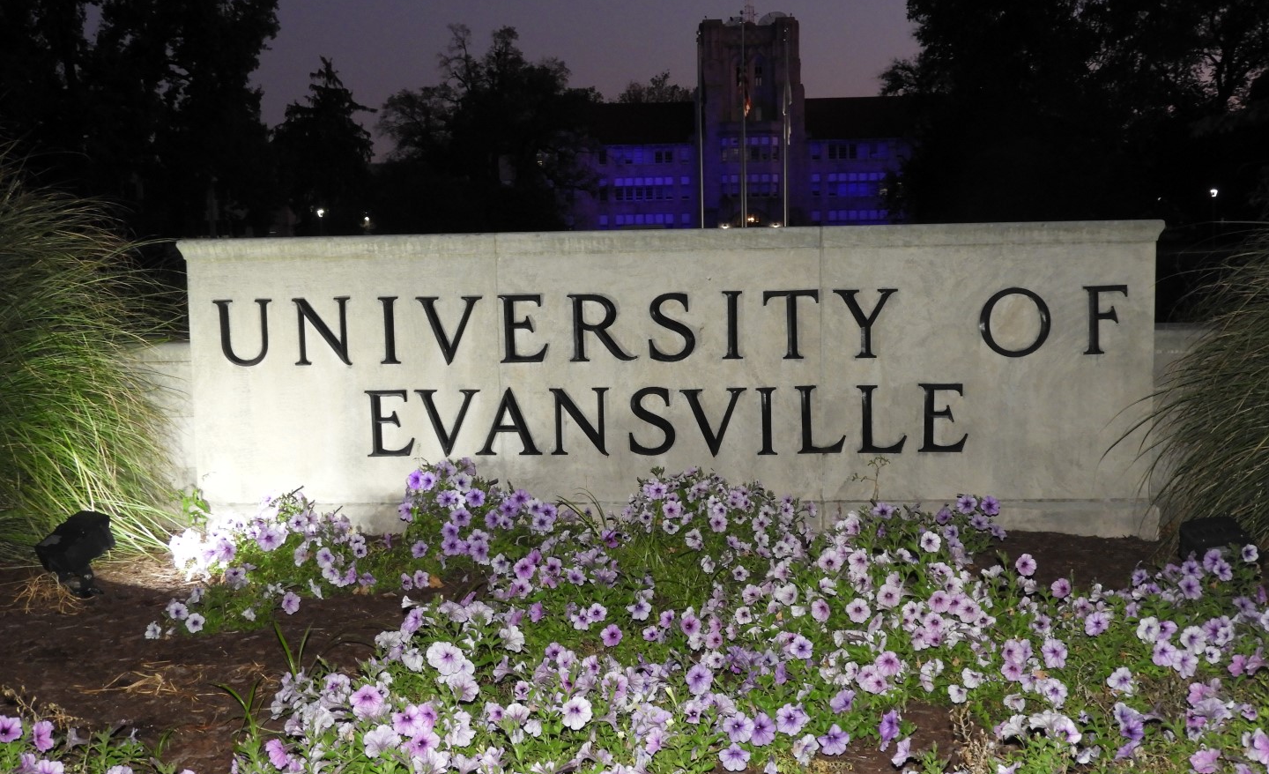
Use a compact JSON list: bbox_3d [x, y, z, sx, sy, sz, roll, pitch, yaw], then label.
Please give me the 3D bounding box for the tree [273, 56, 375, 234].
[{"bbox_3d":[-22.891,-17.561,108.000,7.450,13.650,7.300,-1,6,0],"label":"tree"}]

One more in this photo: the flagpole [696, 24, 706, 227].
[{"bbox_3d":[2.718,-10.527,60.000,0.220,8.600,0.220,-1,6,0],"label":"flagpole"}]

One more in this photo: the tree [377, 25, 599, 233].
[{"bbox_3d":[-10.970,-19.224,110.000,16.510,16.060,14.500,-1,6,0],"label":"tree"}]

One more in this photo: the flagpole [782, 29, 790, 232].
[{"bbox_3d":[6.207,-10.567,60.000,0.220,8.640,0.220,-1,6,0],"label":"flagpole"}]

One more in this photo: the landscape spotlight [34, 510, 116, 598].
[{"bbox_3d":[-1.964,0.585,5.150,0.250,0.300,0.210,-5,7,-36],"label":"landscape spotlight"}]

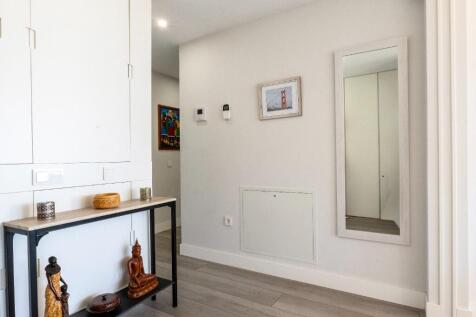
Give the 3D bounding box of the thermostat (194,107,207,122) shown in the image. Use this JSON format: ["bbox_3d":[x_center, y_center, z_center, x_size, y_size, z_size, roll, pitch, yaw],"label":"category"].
[{"bbox_3d":[-0.400,-0.481,2.840,0.140,0.140,0.030,-1,0,30],"label":"thermostat"}]

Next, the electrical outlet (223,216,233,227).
[{"bbox_3d":[-0.100,0.638,2.681,0.085,0.087,0.020,-1,0,30],"label":"electrical outlet"}]

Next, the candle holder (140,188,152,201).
[{"bbox_3d":[-0.676,0.263,1.943,0.075,0.082,0.075,-1,0,30],"label":"candle holder"}]

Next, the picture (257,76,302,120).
[{"bbox_3d":[0.384,-0.536,2.387,0.415,0.340,0.025,-1,0,30],"label":"picture"}]

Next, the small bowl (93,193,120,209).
[{"bbox_3d":[-0.816,0.266,1.653,0.146,0.080,0.146,-1,0,30],"label":"small bowl"}]

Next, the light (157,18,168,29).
[{"bbox_3d":[-0.718,-1.286,2.519,0.100,0.030,0.100,-1,0,30],"label":"light"}]

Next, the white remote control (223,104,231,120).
[{"bbox_3d":[-0.110,-0.465,2.671,0.065,0.155,0.030,-1,0,30],"label":"white remote control"}]

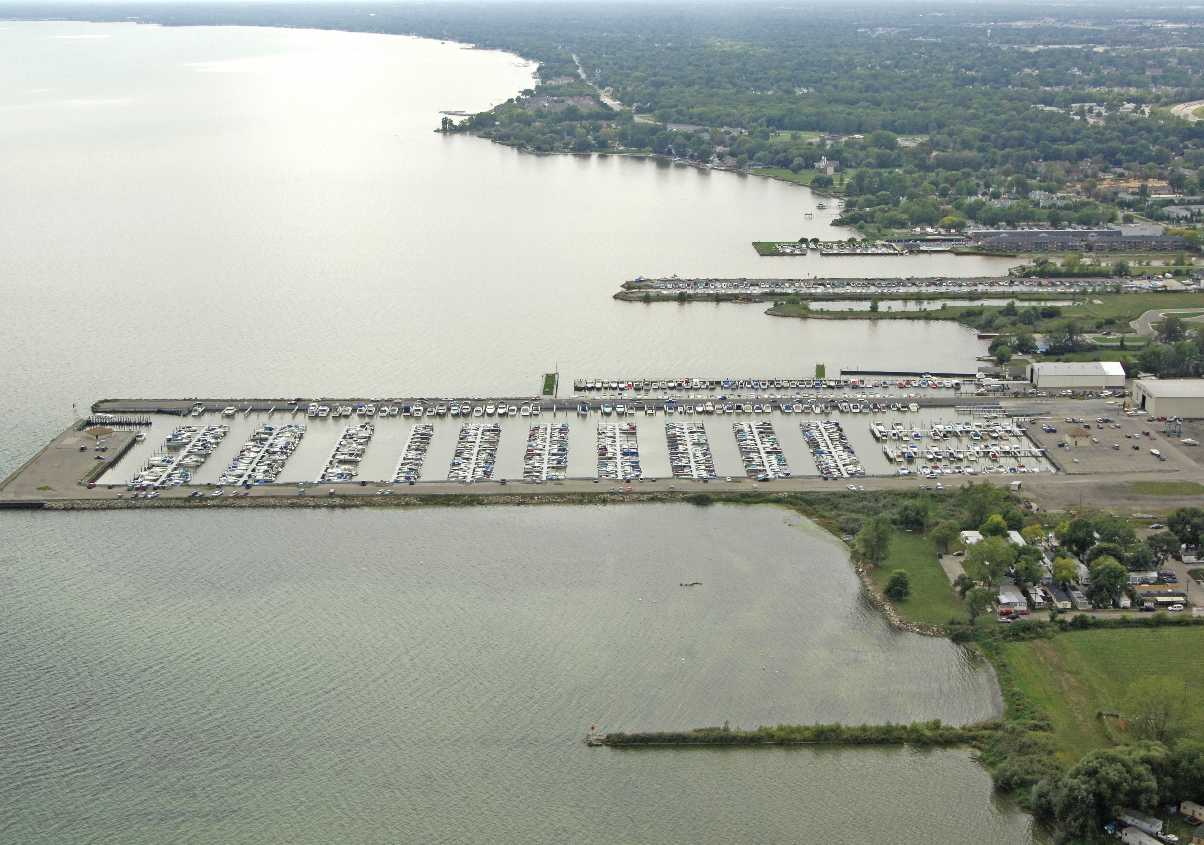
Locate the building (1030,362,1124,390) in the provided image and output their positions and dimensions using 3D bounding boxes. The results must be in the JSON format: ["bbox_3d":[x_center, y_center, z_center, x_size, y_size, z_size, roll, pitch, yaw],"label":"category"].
[{"bbox_3d":[249.484,-25.703,892.243,45.886,11.581,22.833,0,14,-2],"label":"building"}]

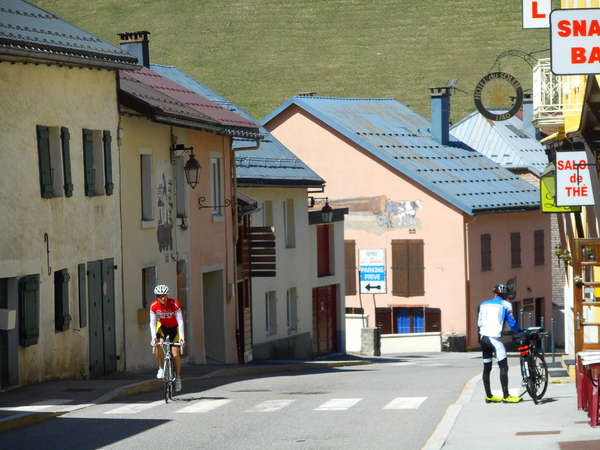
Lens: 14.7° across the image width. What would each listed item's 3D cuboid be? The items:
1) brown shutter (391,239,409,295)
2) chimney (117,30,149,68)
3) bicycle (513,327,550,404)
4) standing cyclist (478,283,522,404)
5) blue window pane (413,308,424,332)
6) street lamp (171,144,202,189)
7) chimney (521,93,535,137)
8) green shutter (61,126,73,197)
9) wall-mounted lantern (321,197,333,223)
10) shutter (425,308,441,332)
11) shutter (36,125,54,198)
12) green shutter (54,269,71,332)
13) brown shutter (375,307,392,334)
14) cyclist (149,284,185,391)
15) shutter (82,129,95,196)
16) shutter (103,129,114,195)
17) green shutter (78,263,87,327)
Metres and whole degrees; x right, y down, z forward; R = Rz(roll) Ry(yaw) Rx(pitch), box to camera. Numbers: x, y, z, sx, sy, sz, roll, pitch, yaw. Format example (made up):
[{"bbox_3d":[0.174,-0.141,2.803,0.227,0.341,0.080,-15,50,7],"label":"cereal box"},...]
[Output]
[{"bbox_3d":[3.453,1.502,80.200,0.620,1.900,0.050,-1,1,30],"label":"brown shutter"},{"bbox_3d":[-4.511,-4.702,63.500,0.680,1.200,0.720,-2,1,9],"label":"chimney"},{"bbox_3d":[3.445,2.051,33.900,0.550,1.070,1.650,-1,1,8],"label":"bicycle"},{"bbox_3d":[2.938,1.745,34.200,0.540,1.740,0.520,-1,2,37],"label":"standing cyclist"},{"bbox_3d":[3.852,3.114,75.500,0.430,0.800,0.060,-1,1,26],"label":"blue window pane"},{"bbox_3d":[-2.541,-1.299,52.000,0.720,1.000,0.400,-2,1,8],"label":"street lamp"},{"bbox_3d":[9.130,-4.337,92.000,0.550,1.850,0.550,-1,1,32],"label":"chimney"},{"bbox_3d":[-4.288,-1.154,42.748,0.070,1.280,0.520,-2,1,10],"label":"green shutter"},{"bbox_3d":[0.808,-0.407,70.000,0.330,0.680,0.330,-1,1,14],"label":"wall-mounted lantern"},{"bbox_3d":[4.530,3.453,79.400,0.610,1.220,0.050,-1,1,30],"label":"shutter"},{"bbox_3d":[-4.510,-1.112,41.000,0.050,1.270,0.480,-1,1,14],"label":"shutter"},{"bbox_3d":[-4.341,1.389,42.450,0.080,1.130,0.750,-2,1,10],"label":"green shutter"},{"bbox_3d":[2.775,3.191,77.200,0.620,0.950,0.060,-1,1,32],"label":"brown shutter"},{"bbox_3d":[-1.931,1.635,33.600,0.520,1.530,0.900,-2,1,-1],"label":"cyclist"},{"bbox_3d":[-4.028,-1.184,44.229,0.070,1.280,0.520,-2,1,10],"label":"shutter"},{"bbox_3d":[-3.656,-1.183,44.300,0.050,1.250,0.460,-1,1,14],"label":"shutter"},{"bbox_3d":[-4.012,1.311,42.900,0.050,1.170,0.430,-1,1,14],"label":"green shutter"}]

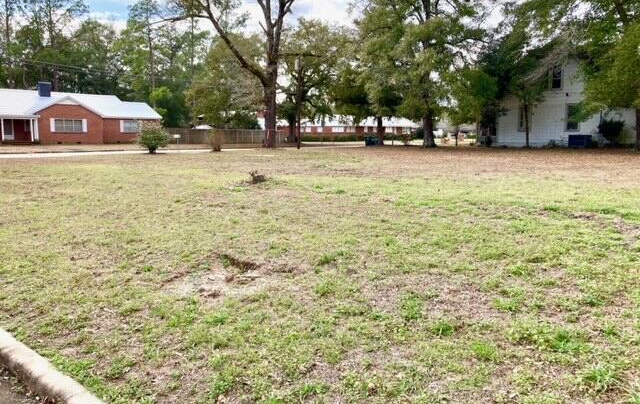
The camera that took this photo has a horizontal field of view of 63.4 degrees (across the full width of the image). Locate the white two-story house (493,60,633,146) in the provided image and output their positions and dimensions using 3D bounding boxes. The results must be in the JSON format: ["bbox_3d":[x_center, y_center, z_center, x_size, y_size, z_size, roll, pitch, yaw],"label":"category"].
[{"bbox_3d":[20.387,-8.515,42.271,9.500,7.800,9.000,4,9,28],"label":"white two-story house"}]

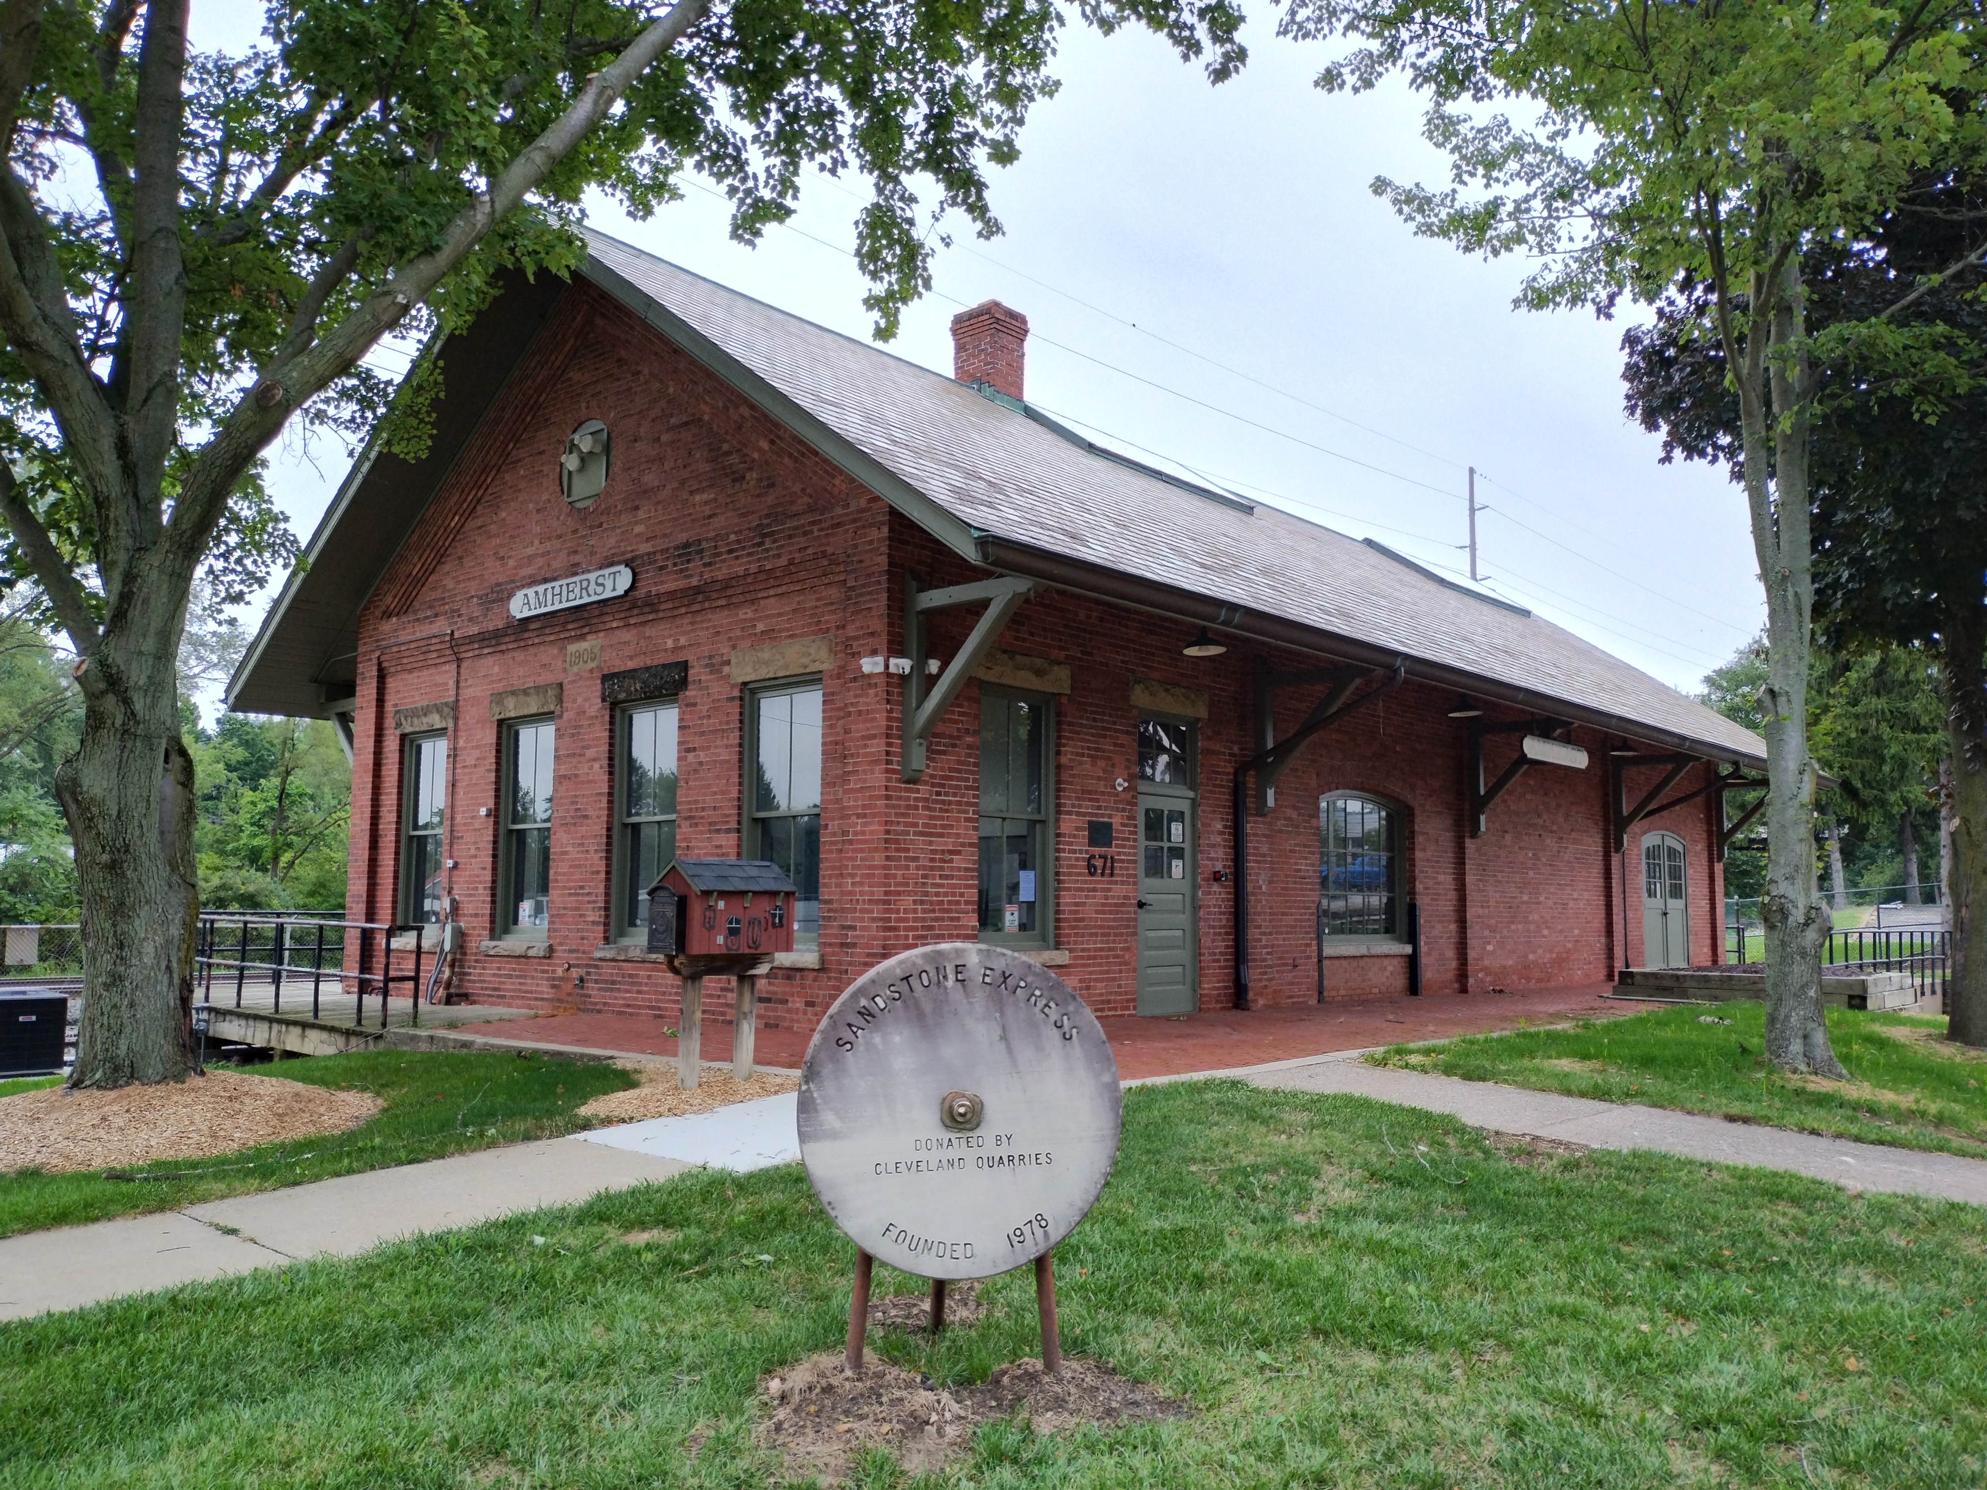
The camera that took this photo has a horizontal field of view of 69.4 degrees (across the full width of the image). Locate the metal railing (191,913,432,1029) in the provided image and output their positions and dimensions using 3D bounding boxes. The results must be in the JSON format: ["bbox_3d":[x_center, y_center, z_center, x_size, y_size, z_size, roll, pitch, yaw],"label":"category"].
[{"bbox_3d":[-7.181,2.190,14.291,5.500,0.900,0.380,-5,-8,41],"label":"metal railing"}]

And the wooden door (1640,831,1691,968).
[{"bbox_3d":[12.117,2.785,25.930,0.100,2.460,2.550,-5,-8,41],"label":"wooden door"}]

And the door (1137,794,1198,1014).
[{"bbox_3d":[1.724,1.579,14.197,0.080,2.140,0.960,-5,-8,41],"label":"door"}]

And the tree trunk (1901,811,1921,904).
[{"bbox_3d":[32.021,3.894,50.000,0.480,3.410,0.480,0,-6,0],"label":"tree trunk"}]

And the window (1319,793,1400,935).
[{"bbox_3d":[4.491,1.472,17.388,0.150,1.780,2.350,-5,-8,41],"label":"window"}]

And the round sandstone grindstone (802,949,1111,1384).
[{"bbox_3d":[-0.132,1.262,4.490,0.985,1.258,0.460,2,-6,-12],"label":"round sandstone grindstone"}]

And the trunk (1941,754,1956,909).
[{"bbox_3d":[21.990,2.535,33.000,0.380,4.610,0.380,0,-6,0],"label":"trunk"}]

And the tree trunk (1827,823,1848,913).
[{"bbox_3d":[29.414,4.192,50.000,0.430,3.250,0.430,0,-6,0],"label":"tree trunk"}]

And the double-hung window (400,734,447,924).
[{"bbox_3d":[-6.458,1.007,16.371,1.060,2.300,0.150,-5,-8,41],"label":"double-hung window"}]

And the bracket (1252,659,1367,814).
[{"bbox_3d":[3.410,-0.132,15.132,1.380,1.720,0.150,-5,-8,41],"label":"bracket"}]

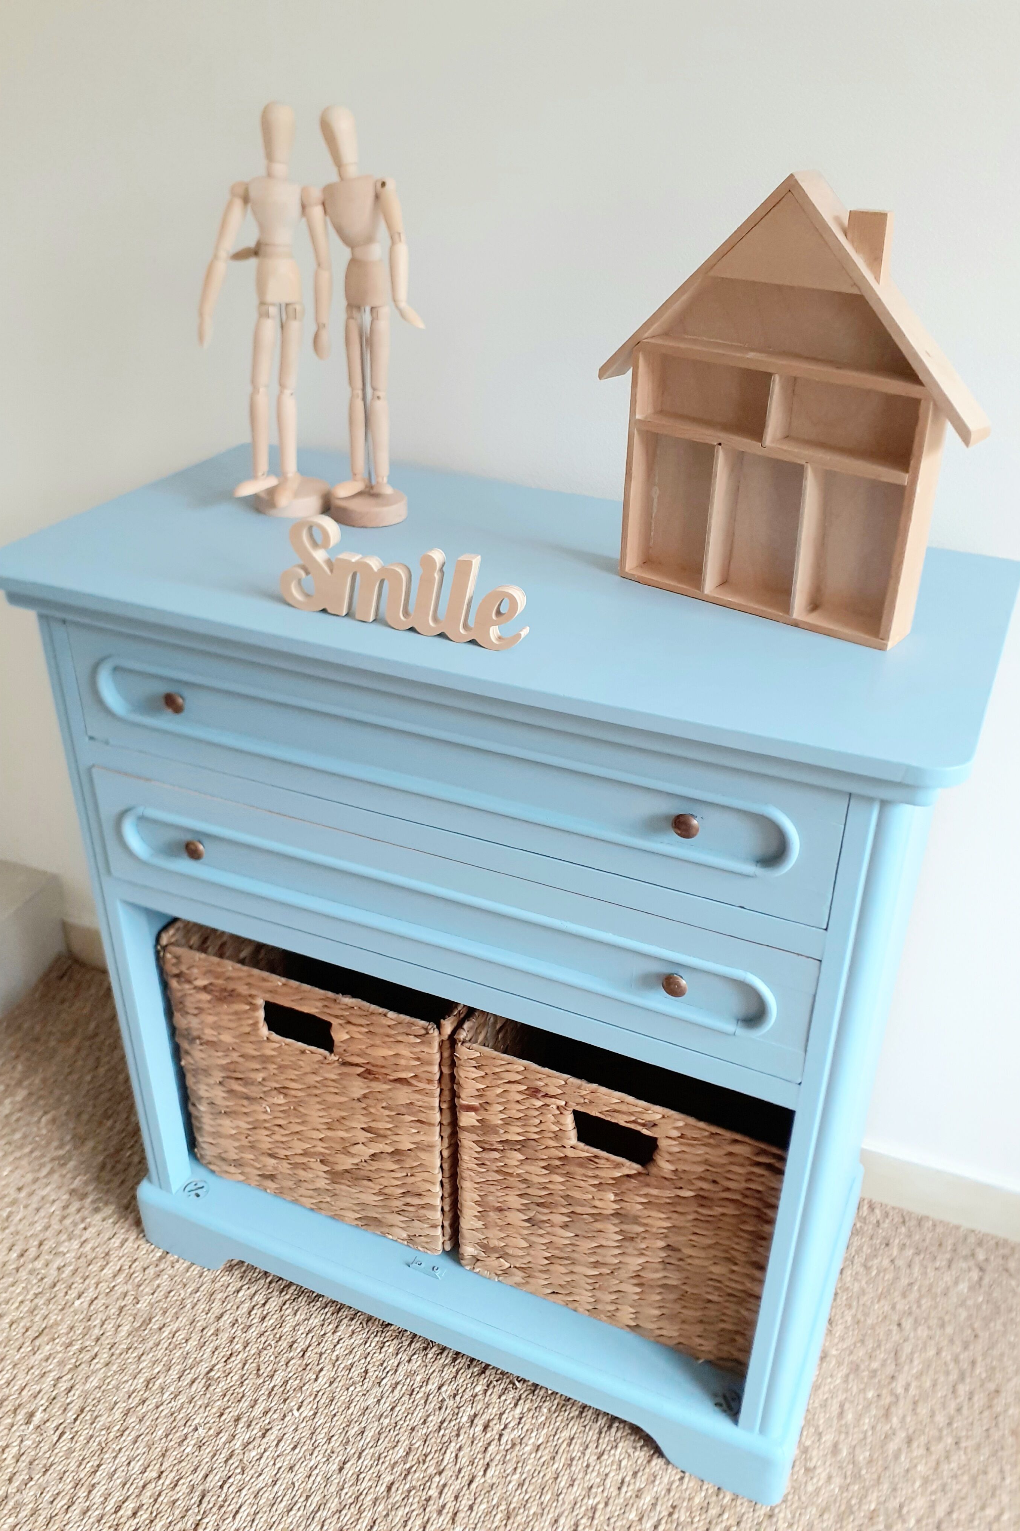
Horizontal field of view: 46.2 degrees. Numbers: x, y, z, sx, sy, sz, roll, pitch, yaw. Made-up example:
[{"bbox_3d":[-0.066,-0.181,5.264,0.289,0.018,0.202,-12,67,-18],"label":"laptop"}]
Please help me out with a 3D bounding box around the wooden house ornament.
[{"bbox_3d":[0.190,-0.250,0.834,0.284,0.294,0.037,22,36,32],"label":"wooden house ornament"}]

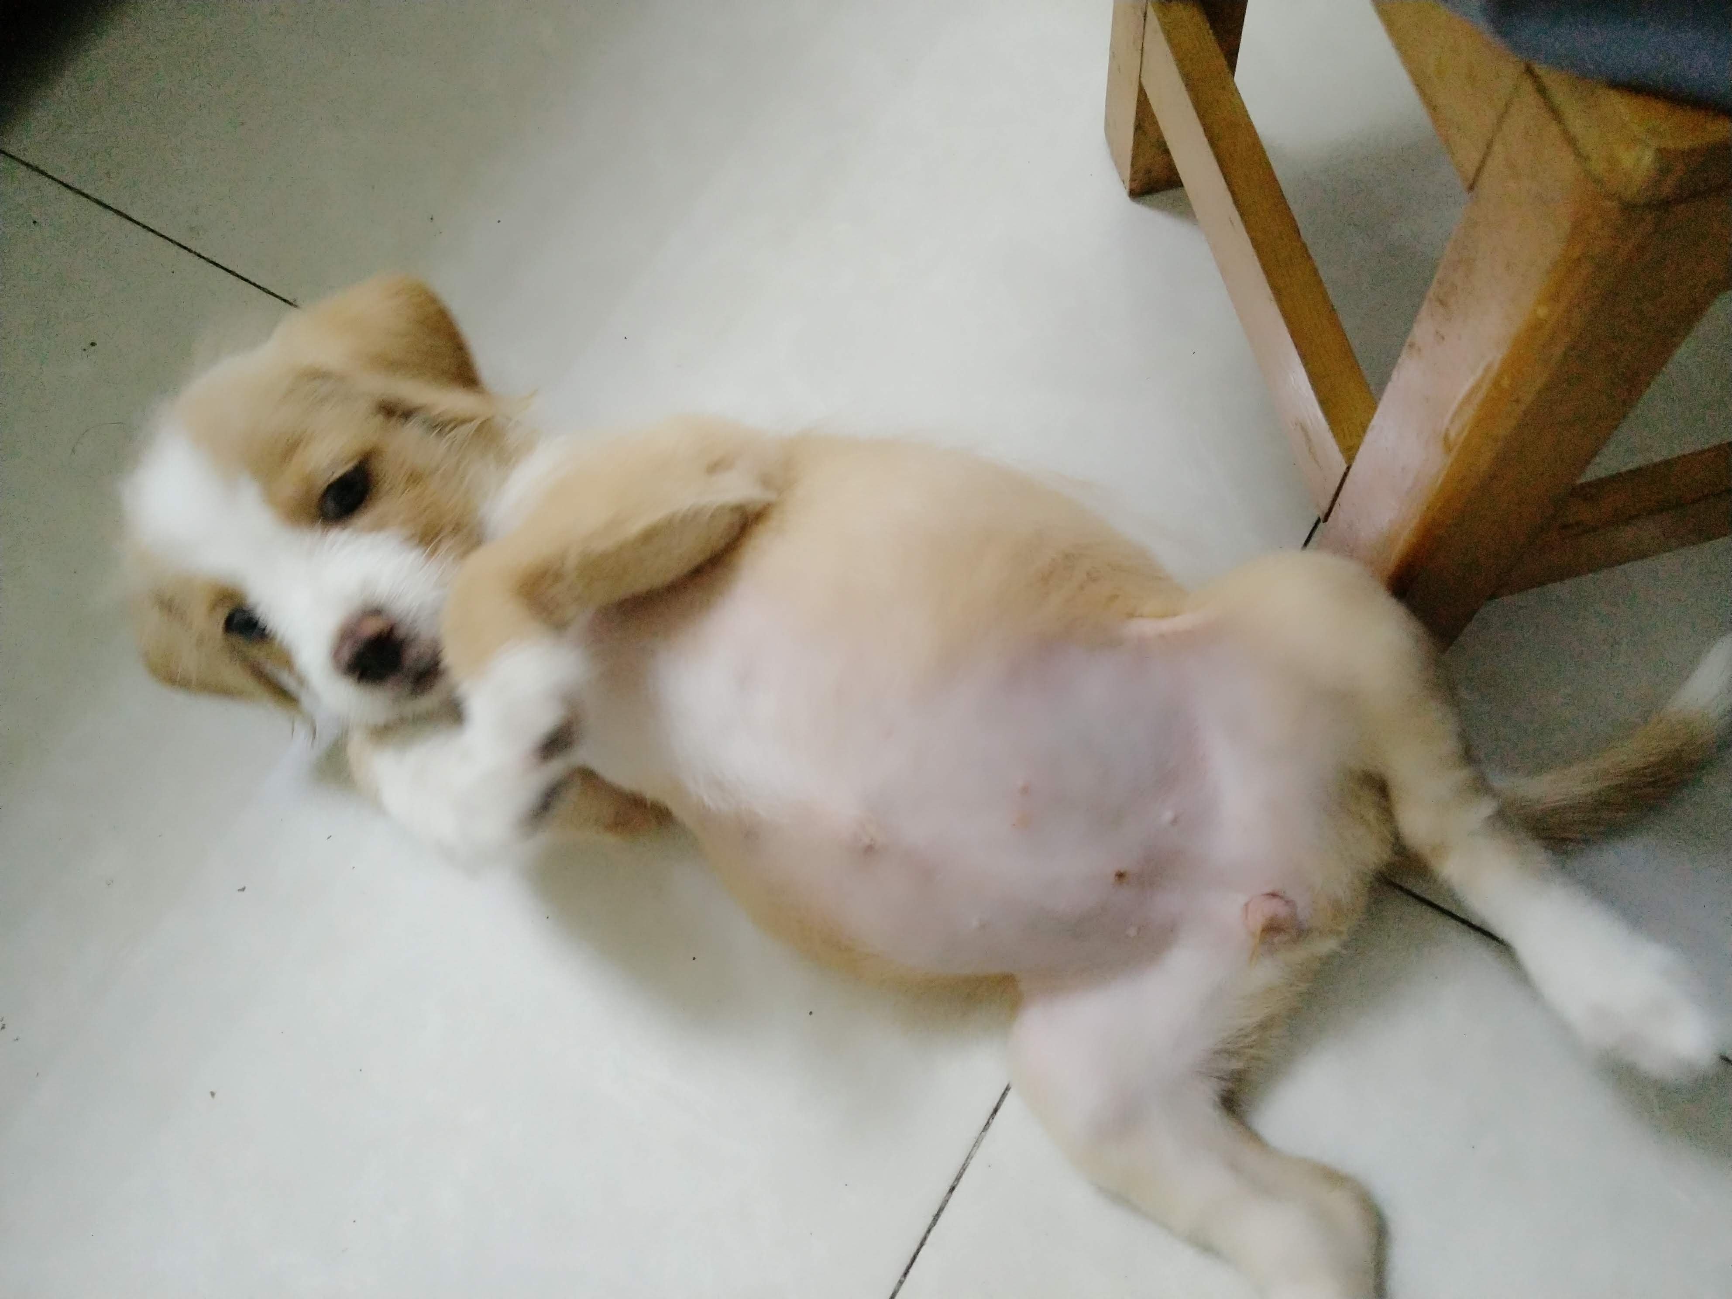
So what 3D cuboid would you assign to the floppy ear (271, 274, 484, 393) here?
[{"bbox_3d":[-0.181,-0.115,0.500,0.074,0.025,0.042,12,57,-9],"label":"floppy ear"}]

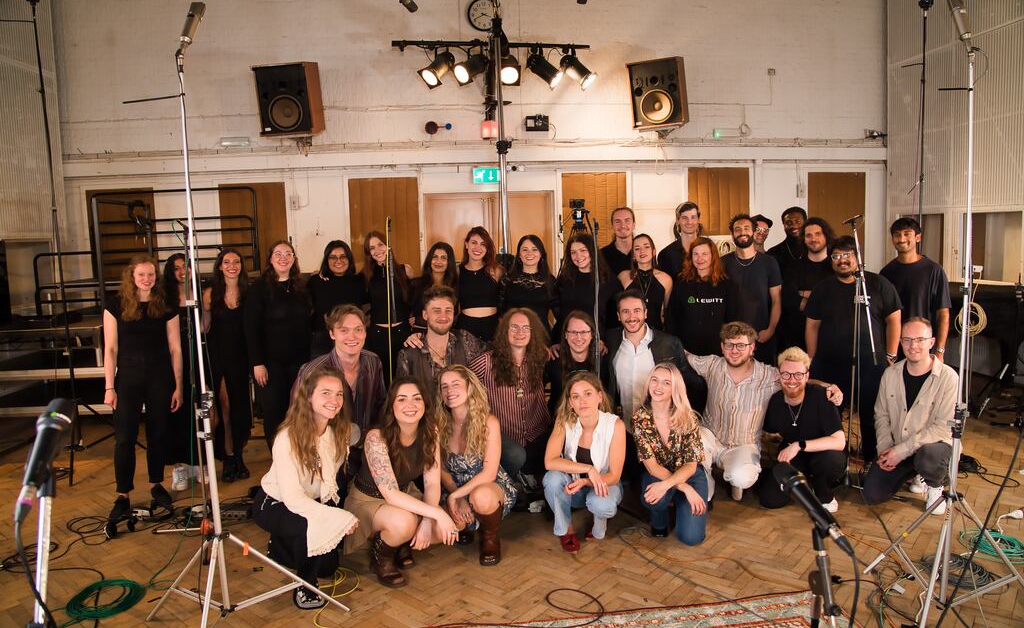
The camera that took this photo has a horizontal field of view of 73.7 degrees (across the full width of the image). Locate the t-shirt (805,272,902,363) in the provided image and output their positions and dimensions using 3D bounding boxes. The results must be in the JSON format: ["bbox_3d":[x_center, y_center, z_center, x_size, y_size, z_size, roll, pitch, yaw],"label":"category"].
[{"bbox_3d":[2.250,0.030,4.500,0.610,0.610,0.360,1,7,18],"label":"t-shirt"}]

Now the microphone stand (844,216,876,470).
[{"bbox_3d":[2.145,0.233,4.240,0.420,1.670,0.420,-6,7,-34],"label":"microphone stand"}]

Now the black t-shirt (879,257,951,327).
[{"bbox_3d":[2.844,-0.067,4.850,0.530,0.660,0.300,2,7,25],"label":"black t-shirt"}]

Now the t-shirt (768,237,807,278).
[{"bbox_3d":[2.287,-0.305,5.550,0.500,0.670,0.270,0,6,18],"label":"t-shirt"}]

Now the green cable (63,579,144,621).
[{"bbox_3d":[-1.944,1.365,3.275,0.360,0.045,0.370,-1,7,6],"label":"green cable"}]

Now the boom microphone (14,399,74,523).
[{"bbox_3d":[-0.705,0.214,1.028,0.053,0.053,0.235,22,28,-29],"label":"boom microphone"}]

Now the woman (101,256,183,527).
[{"bbox_3d":[-2.248,0.466,4.156,0.480,1.640,0.360,-4,7,-19],"label":"woman"}]

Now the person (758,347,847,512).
[{"bbox_3d":[1.746,0.660,4.120,0.550,0.960,0.650,0,6,15],"label":"person"}]

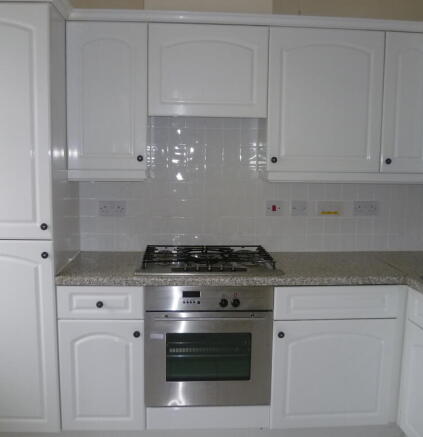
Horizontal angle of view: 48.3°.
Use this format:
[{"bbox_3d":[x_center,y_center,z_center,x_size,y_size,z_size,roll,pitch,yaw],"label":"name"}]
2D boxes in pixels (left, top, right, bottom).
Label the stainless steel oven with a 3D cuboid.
[{"bbox_3d":[-0.026,0.576,2.504,0.602,0.590,0.560,0,7,-3],"label":"stainless steel oven"}]

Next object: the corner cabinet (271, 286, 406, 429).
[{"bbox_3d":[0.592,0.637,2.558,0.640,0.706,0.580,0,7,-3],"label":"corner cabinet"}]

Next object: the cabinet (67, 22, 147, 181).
[{"bbox_3d":[-0.526,-0.597,2.495,0.395,0.762,0.304,0,7,-3],"label":"cabinet"}]

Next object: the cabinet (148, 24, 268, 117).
[{"bbox_3d":[-0.025,-0.750,2.507,0.607,0.447,0.304,0,7,-3],"label":"cabinet"}]

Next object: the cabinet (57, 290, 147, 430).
[{"bbox_3d":[-0.526,0.630,2.491,0.396,0.706,0.580,0,7,-3],"label":"cabinet"}]

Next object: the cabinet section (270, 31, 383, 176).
[{"bbox_3d":[0.576,-0.610,2.558,0.595,0.730,0.320,0,7,-3],"label":"cabinet section"}]

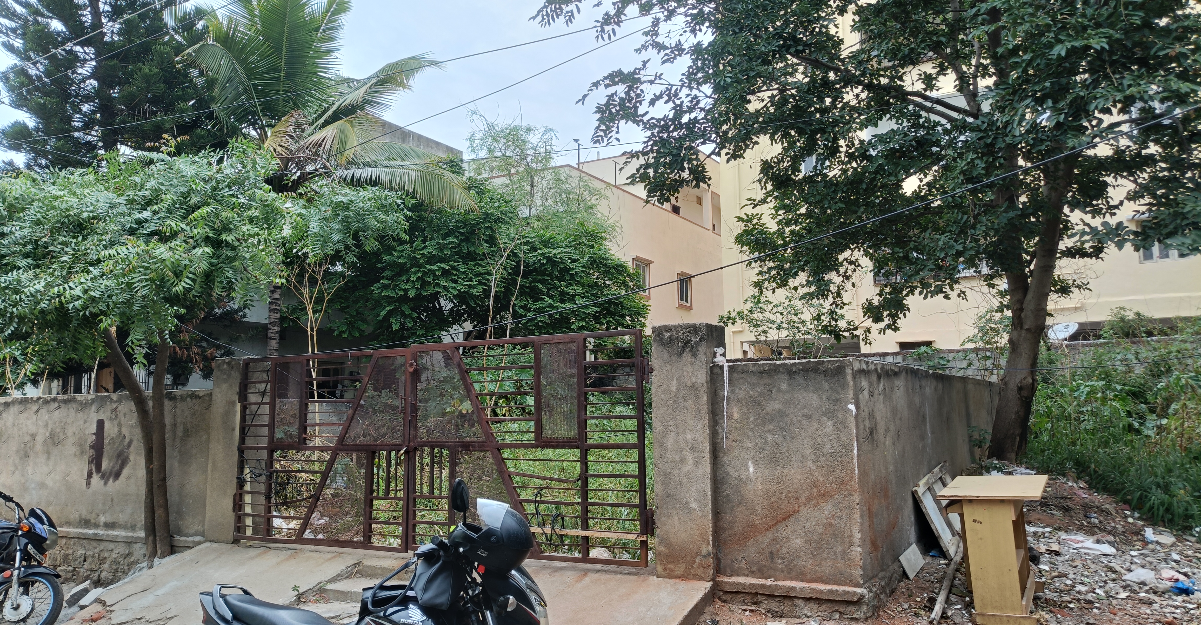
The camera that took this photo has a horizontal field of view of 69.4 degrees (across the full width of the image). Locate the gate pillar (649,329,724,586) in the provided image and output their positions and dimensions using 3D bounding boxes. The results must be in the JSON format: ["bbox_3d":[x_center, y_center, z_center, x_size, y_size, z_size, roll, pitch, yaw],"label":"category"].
[{"bbox_3d":[0.659,0.982,6.217,0.418,1.744,0.388,-5,-8,29],"label":"gate pillar"}]

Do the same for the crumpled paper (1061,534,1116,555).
[{"bbox_3d":[3.737,1.780,6.650,0.400,0.090,0.330,-6,-5,29],"label":"crumpled paper"}]

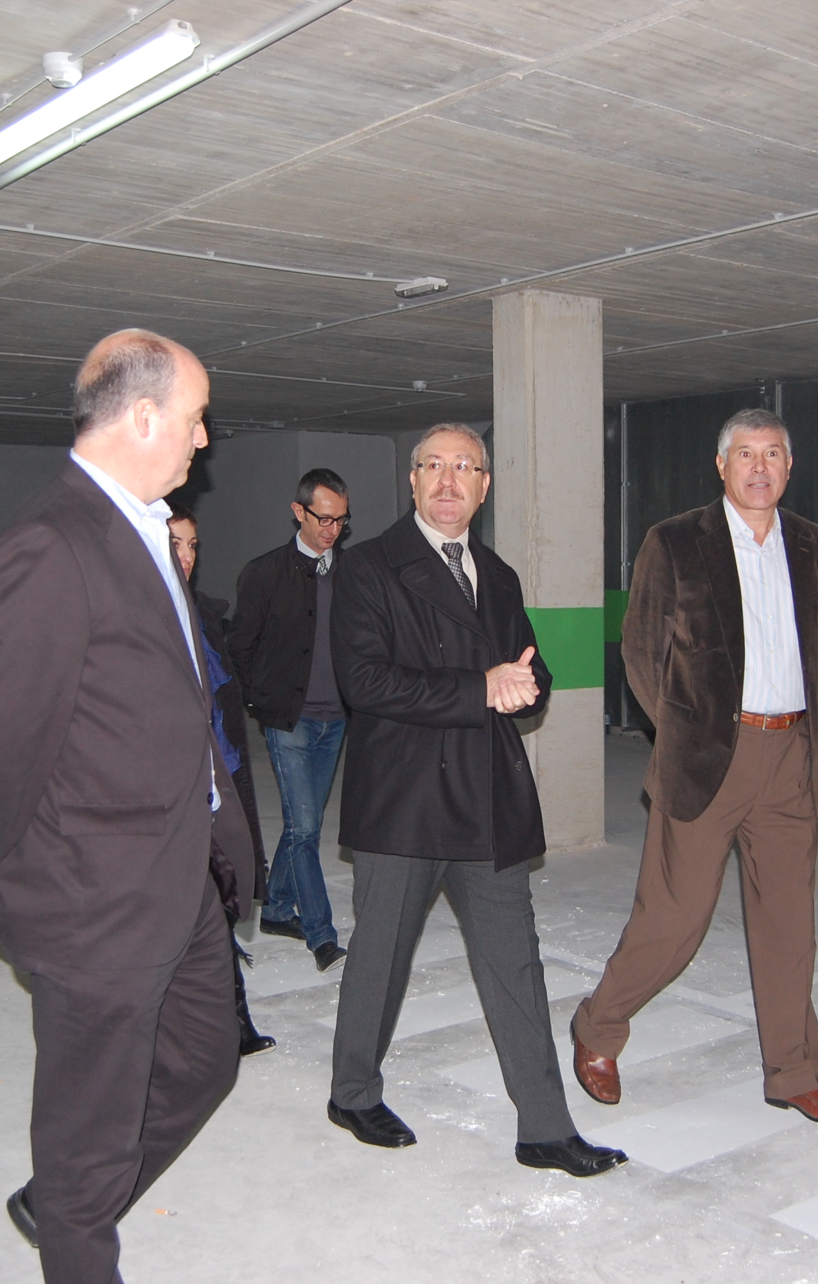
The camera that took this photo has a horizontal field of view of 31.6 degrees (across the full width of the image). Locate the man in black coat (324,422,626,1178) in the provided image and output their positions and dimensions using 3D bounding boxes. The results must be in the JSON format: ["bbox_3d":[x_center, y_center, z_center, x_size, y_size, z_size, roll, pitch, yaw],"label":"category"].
[{"bbox_3d":[0.125,0.349,3.460,0.700,1.720,0.570,2,4,40],"label":"man in black coat"}]

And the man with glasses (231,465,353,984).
[{"bbox_3d":[-0.400,0.251,5.280,0.530,1.730,0.560,-2,4,-36],"label":"man with glasses"}]

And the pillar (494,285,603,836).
[{"bbox_3d":[0.692,-0.334,7.173,0.469,2.691,0.299,-3,4,-38],"label":"pillar"}]

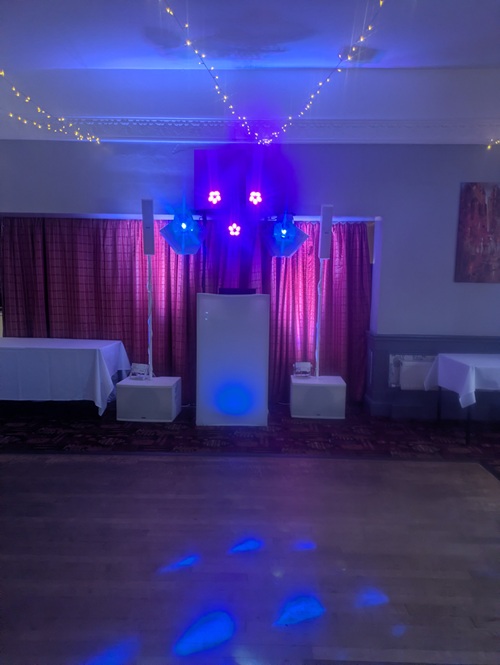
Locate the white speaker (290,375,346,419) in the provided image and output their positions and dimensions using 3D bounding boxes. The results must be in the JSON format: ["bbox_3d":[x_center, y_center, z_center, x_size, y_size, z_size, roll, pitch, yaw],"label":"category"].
[{"bbox_3d":[0.757,0.719,5.411,0.579,0.380,0.451,1,6,3],"label":"white speaker"}]

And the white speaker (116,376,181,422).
[{"bbox_3d":[-1.067,0.710,5.165,0.579,0.380,0.451,1,6,3],"label":"white speaker"}]

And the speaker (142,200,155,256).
[{"bbox_3d":[-1.056,-1.100,5.020,0.109,0.565,0.125,-2,6,-9],"label":"speaker"}]

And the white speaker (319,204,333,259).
[{"bbox_3d":[0.832,-1.102,5.265,0.109,0.565,0.125,2,6,2],"label":"white speaker"}]

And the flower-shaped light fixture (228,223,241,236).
[{"bbox_3d":[-0.162,-1.102,5.166,0.135,0.135,0.090,1,6,0],"label":"flower-shaped light fixture"}]

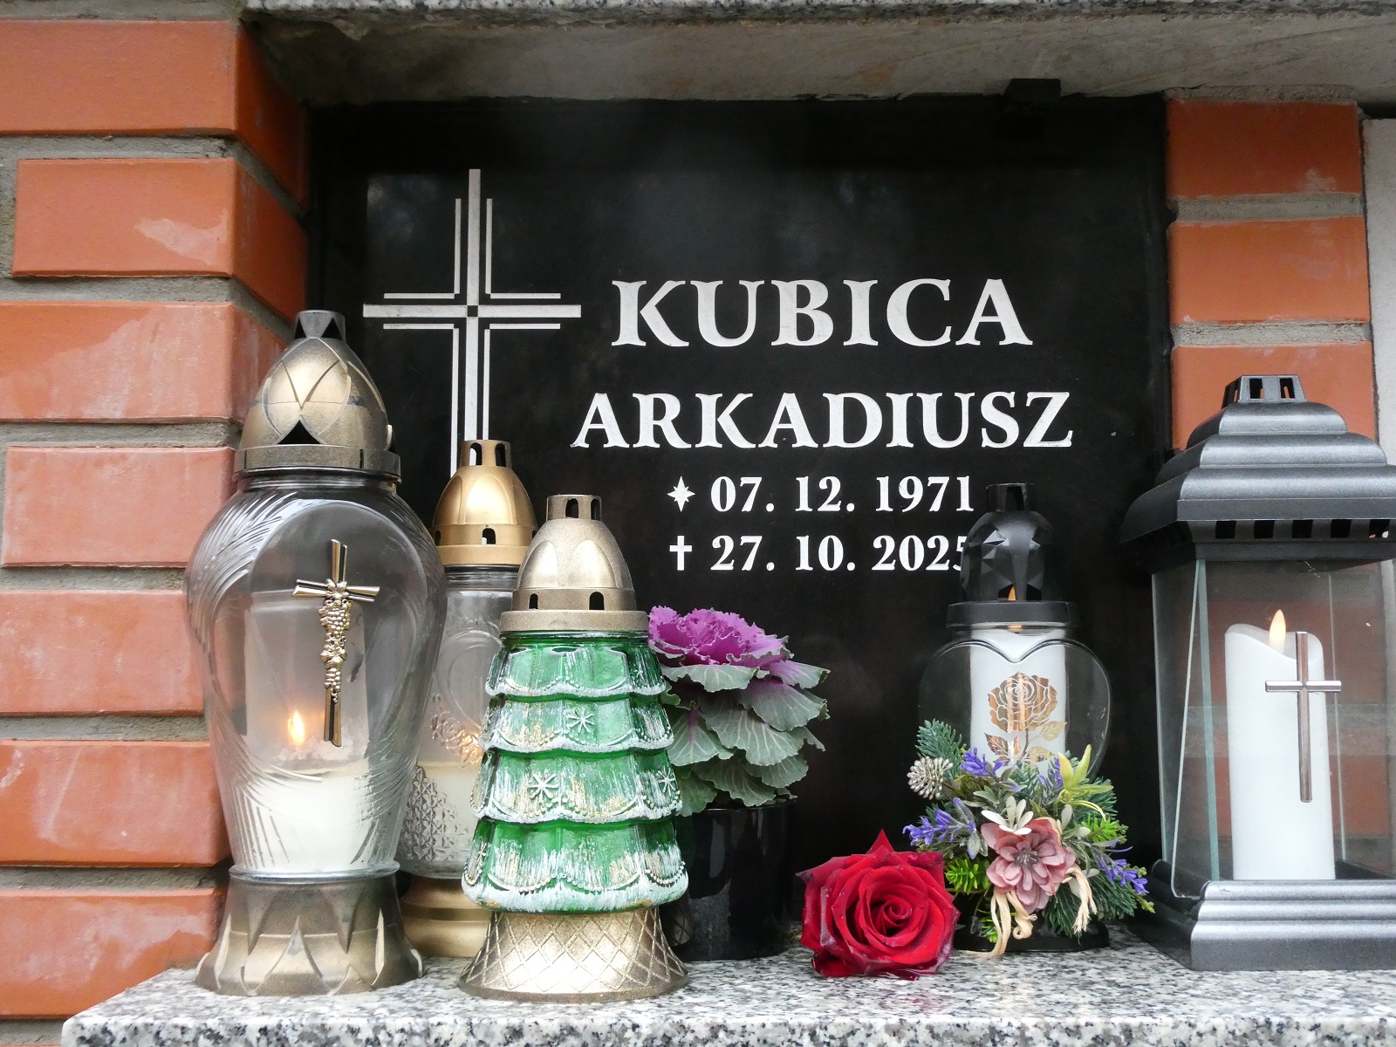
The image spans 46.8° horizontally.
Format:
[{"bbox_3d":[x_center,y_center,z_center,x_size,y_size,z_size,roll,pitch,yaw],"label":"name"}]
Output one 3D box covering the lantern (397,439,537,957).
[{"bbox_3d":[-0.124,0.096,0.933,0.098,0.288,0.098,0,-5,0],"label":"lantern"}]

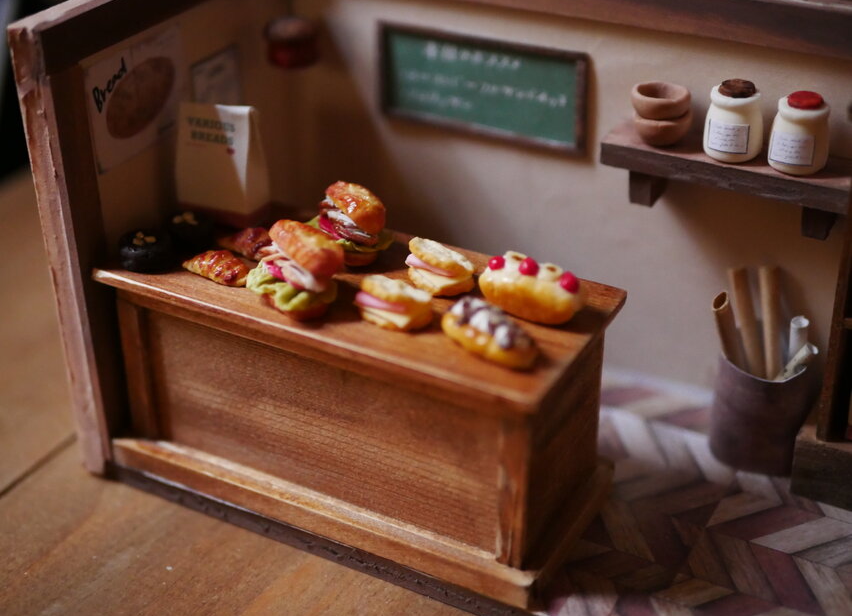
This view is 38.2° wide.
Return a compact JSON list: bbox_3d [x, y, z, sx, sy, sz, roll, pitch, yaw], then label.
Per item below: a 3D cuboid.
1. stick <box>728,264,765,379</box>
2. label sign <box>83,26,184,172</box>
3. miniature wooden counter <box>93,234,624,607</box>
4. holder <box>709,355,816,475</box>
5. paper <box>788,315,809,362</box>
[{"bbox_3d":[0.097,0.016,0.365,0.005,0.056,0.005,-7,7,34],"label":"stick"},{"bbox_3d":[-0.077,-0.056,0.333,0.001,0.029,0.037,15,33,25],"label":"label sign"},{"bbox_3d":[-0.019,0.021,0.340,0.131,0.062,0.059,15,33,25],"label":"miniature wooden counter"},{"bbox_3d":[0.095,0.027,0.350,0.027,0.032,0.027,15,34,25],"label":"holder"},{"bbox_3d":[0.105,0.022,0.353,0.005,0.038,0.005,10,16,28],"label":"paper"}]

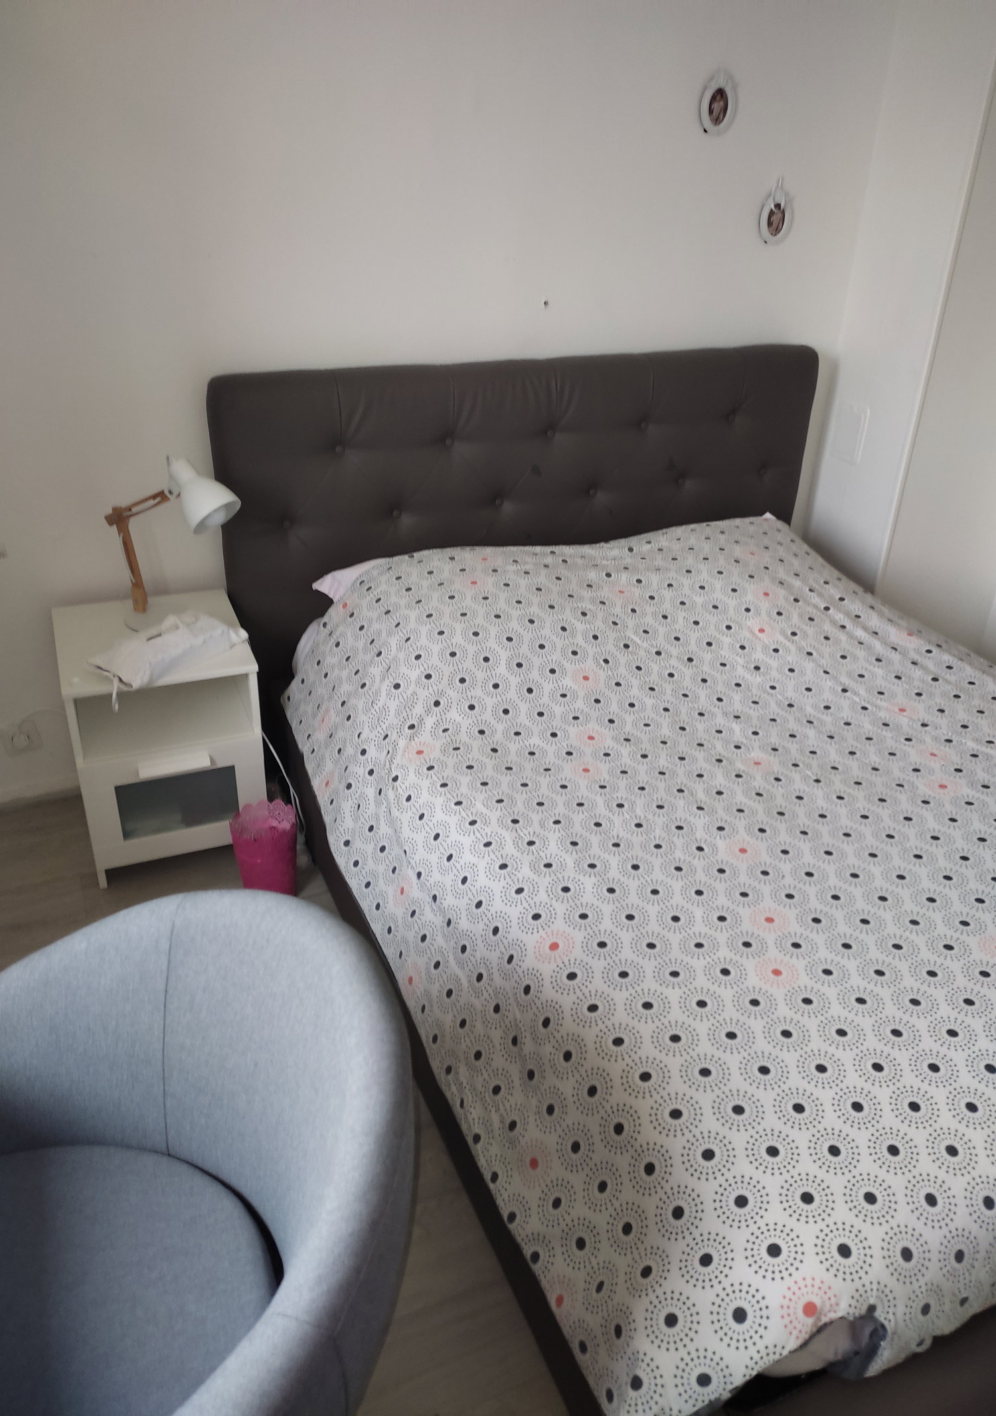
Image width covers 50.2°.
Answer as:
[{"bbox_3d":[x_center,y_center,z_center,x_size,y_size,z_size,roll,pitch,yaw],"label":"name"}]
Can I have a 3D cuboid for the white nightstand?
[{"bbox_3d":[-0.794,0.065,2.536,0.390,0.530,0.410,-10,32,-20],"label":"white nightstand"}]

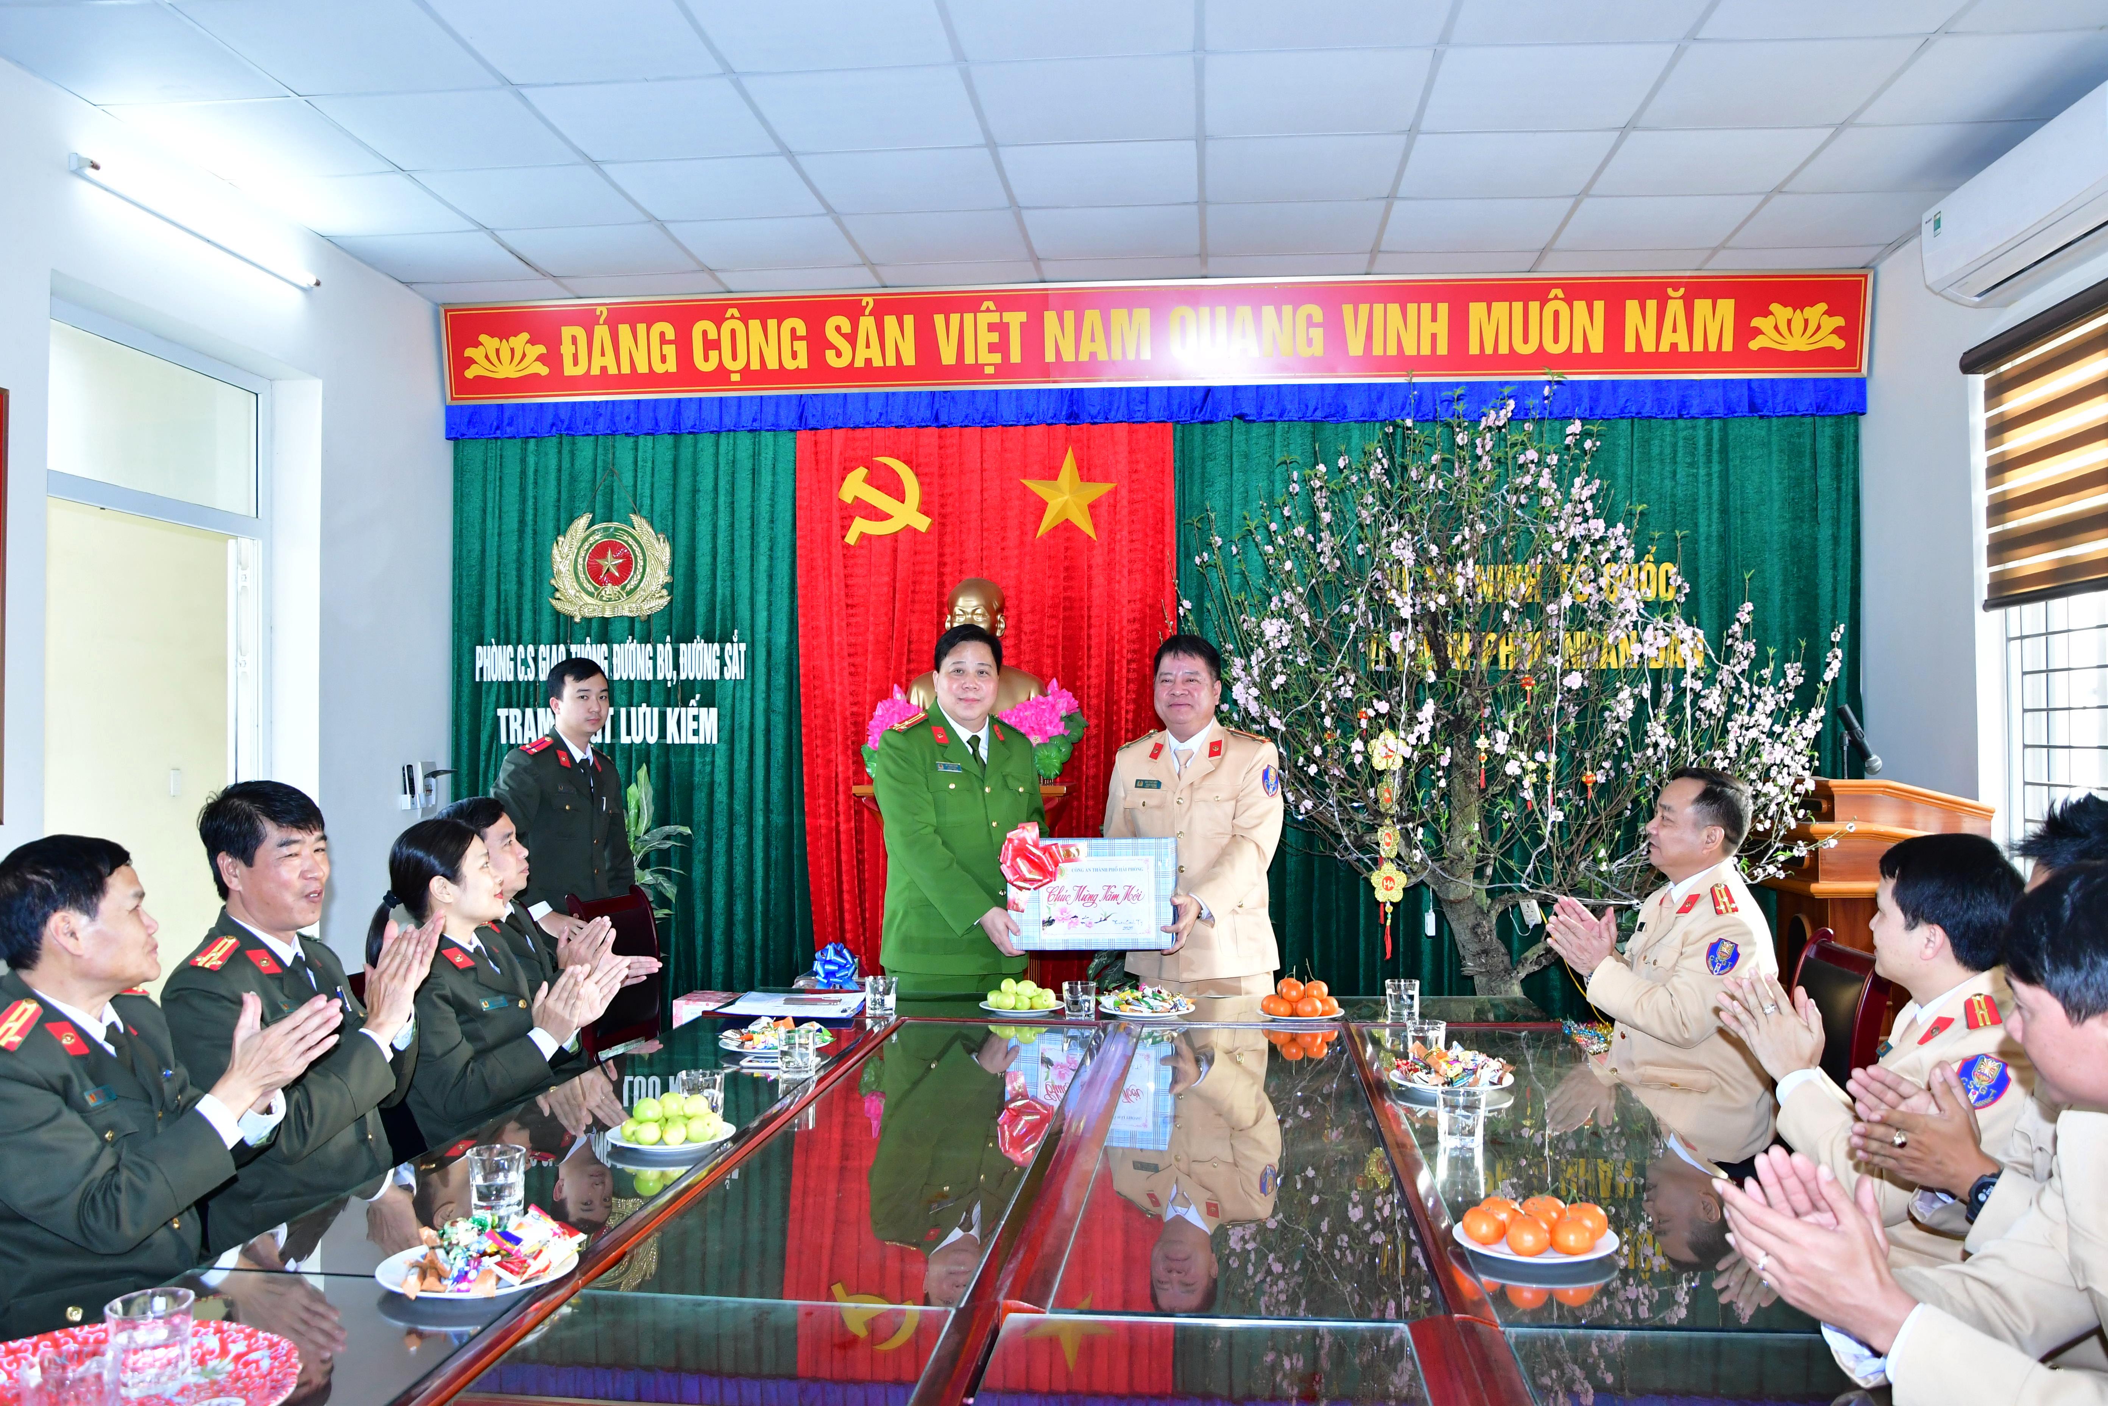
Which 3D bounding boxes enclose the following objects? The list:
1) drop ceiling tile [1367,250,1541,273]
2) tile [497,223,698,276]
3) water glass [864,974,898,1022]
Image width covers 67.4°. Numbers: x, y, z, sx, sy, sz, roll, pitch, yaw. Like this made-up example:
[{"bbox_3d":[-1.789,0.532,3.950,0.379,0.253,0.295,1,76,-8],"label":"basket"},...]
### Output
[{"bbox_3d":[1.442,-1.594,5.705,0.600,0.020,0.330,0,-1,6],"label":"drop ceiling tile"},{"bbox_3d":[-1.586,-1.600,5.569,0.600,0.020,0.580,0,-1,6],"label":"tile"},{"bbox_3d":[-0.406,0.692,3.721,0.073,0.092,0.073,0,-1,6],"label":"water glass"}]

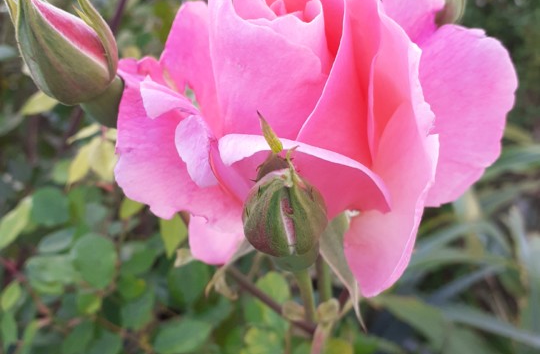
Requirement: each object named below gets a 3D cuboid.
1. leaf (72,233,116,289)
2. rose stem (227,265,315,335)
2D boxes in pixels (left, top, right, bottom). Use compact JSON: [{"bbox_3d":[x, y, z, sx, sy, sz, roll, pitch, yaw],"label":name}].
[{"bbox_3d":[-0.119,0.057,0.380,0.031,0.009,0.039,-9,64,-5],"label":"leaf"},{"bbox_3d":[0.000,0.046,0.208,0.005,0.042,0.005,-52,7,-13],"label":"rose stem"}]

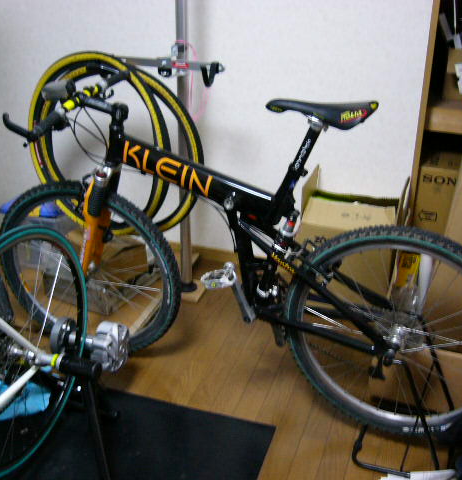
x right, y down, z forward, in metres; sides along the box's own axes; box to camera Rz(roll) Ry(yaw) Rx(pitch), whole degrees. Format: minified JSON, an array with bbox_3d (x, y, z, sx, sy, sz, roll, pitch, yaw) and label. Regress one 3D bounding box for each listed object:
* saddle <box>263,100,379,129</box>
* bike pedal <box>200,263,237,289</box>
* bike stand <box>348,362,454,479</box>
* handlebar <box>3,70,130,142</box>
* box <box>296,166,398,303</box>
[{"bbox_3d":[0.226,-0.330,1.643,0.285,0.078,0.140,10,26,21],"label":"saddle"},{"bbox_3d":[-0.030,0.101,1.796,0.088,0.035,0.095,-5,20,27],"label":"bike pedal"},{"bbox_3d":[0.525,0.438,1.845,0.280,0.352,0.320,10,26,21],"label":"bike stand"},{"bbox_3d":[-0.461,-0.431,1.924,0.165,0.115,0.600,7,29,15],"label":"handlebar"},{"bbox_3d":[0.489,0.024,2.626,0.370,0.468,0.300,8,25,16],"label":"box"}]

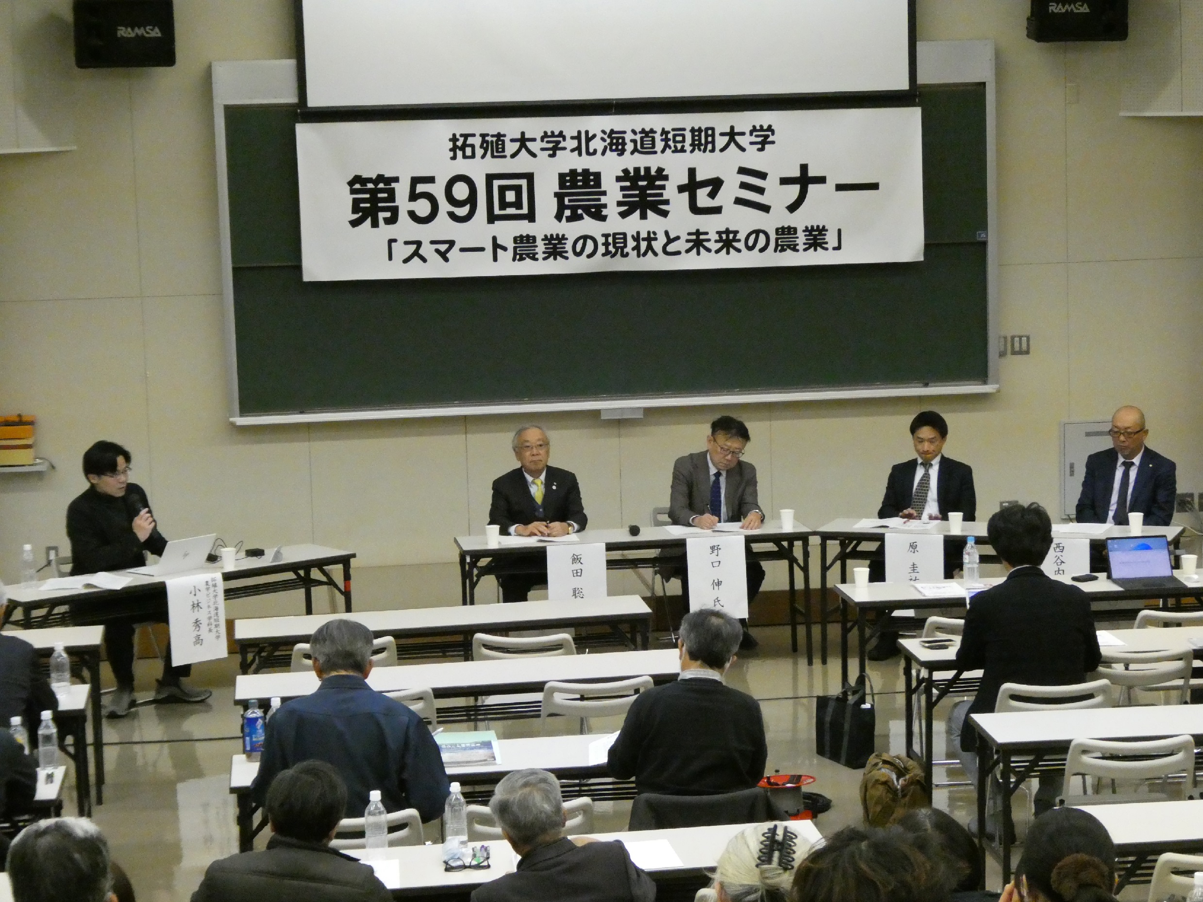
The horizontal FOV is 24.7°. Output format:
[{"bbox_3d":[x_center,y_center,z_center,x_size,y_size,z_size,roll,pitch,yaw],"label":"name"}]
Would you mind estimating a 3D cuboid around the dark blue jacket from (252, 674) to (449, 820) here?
[{"bbox_3d":[-0.830,1.026,8.879,0.640,0.630,0.520,-3,7,-7],"label":"dark blue jacket"}]

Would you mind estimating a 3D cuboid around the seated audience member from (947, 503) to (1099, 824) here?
[{"bbox_3d":[1.635,0.857,10.577,0.560,1.360,0.750,-2,7,-5],"label":"seated audience member"}]

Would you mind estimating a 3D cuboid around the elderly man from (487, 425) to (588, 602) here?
[{"bbox_3d":[-0.333,0.489,14.447,0.540,1.240,0.720,-3,7,-7],"label":"elderly man"}]

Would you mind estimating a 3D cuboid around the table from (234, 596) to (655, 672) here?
[{"bbox_3d":[-0.686,1.075,12.085,1.800,0.700,0.450,-3,7,-8],"label":"table"}]

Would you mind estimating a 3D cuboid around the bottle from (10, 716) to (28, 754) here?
[{"bbox_3d":[-1.997,1.004,9.385,0.068,0.208,0.068,-3,7,-7],"label":"bottle"}]

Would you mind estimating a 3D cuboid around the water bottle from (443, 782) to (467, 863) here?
[{"bbox_3d":[-0.437,1.098,8.244,0.068,0.213,0.068,-3,7,-7],"label":"water bottle"}]

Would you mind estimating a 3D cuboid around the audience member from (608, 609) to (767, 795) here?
[{"bbox_3d":[0.284,1.143,8.965,0.530,1.280,0.780,-3,7,-7],"label":"audience member"}]

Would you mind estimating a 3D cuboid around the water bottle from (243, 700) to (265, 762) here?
[{"bbox_3d":[-1.204,0.960,9.494,0.072,0.218,0.072,-3,7,-7],"label":"water bottle"}]

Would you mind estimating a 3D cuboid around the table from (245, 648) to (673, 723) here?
[{"bbox_3d":[-0.523,1.224,10.879,1.800,0.700,0.450,-3,7,-8],"label":"table"}]

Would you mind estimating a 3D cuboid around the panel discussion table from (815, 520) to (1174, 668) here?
[{"bbox_3d":[2.026,0.745,13.981,1.800,0.700,0.450,1,8,20],"label":"panel discussion table"}]

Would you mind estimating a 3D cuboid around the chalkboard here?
[{"bbox_3d":[0.076,-1.094,14.812,4.146,1.677,0.100,-3,7,-6],"label":"chalkboard"}]

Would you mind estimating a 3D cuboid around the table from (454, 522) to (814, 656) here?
[{"bbox_3d":[0.172,0.778,14.171,1.800,0.700,0.450,-3,7,-9],"label":"table"}]

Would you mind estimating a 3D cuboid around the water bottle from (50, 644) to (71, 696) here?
[{"bbox_3d":[-2.089,0.844,10.591,0.069,0.205,0.069,-3,7,-7],"label":"water bottle"}]

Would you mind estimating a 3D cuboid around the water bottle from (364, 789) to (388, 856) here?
[{"bbox_3d":[-0.678,1.110,8.225,0.068,0.209,0.068,-3,7,-7],"label":"water bottle"}]

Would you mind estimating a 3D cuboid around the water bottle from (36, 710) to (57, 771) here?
[{"bbox_3d":[-1.899,0.991,9.391,0.067,0.202,0.067,-3,7,-7],"label":"water bottle"}]

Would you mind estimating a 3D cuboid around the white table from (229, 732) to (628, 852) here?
[{"bbox_3d":[-0.351,1.390,9.457,1.800,0.700,0.450,-3,7,-7],"label":"white table"}]

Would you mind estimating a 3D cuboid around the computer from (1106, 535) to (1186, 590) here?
[{"bbox_3d":[2.435,0.500,12.262,0.290,0.195,0.300,-3,7,-5],"label":"computer"}]

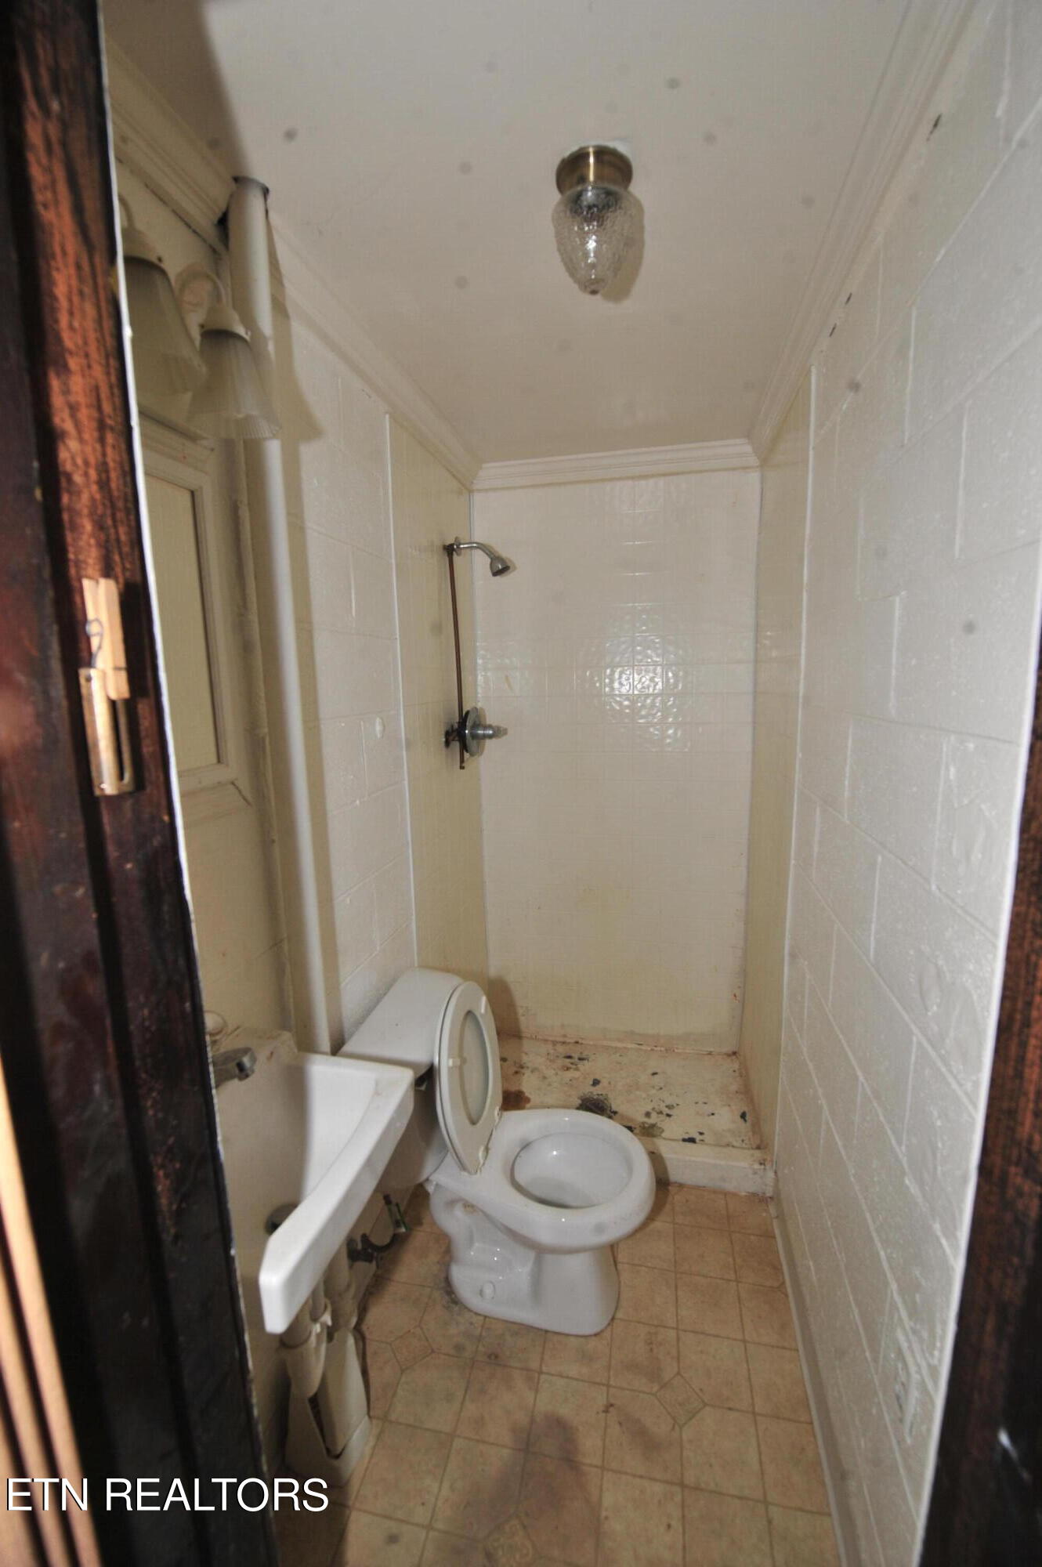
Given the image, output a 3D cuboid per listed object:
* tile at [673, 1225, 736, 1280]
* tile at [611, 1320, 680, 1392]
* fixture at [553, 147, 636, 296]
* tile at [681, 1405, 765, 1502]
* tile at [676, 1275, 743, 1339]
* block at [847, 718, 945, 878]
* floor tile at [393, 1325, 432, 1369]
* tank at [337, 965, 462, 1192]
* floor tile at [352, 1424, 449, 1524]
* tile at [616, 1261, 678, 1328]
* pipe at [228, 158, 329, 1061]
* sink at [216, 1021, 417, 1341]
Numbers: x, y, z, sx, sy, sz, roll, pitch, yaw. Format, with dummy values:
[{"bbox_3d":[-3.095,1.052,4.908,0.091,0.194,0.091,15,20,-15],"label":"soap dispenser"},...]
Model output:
[{"bbox_3d":[0.500,1.274,1.657,0.151,0.008,0.151,1,9,12],"label":"tile"},{"bbox_3d":[0.282,1.310,1.389,0.151,0.008,0.150,1,10,12],"label":"tile"},{"bbox_3d":[0.121,-0.902,0.999,0.133,0.179,0.133,1,9,13],"label":"fixture"},{"bbox_3d":[0.400,1.336,1.216,0.151,0.008,0.150,1,10,12],"label":"tile"},{"bbox_3d":[0.465,1.294,1.506,0.152,0.010,0.148,1,10,12],"label":"tile"},{"bbox_3d":[0.668,0.005,0.950,0.190,0.195,0.397,1,10,13],"label":"block"},{"bbox_3d":[-0.255,1.324,1.425,0.074,0.008,0.074,-7,11,-33],"label":"floor tile"},{"bbox_3d":[-0.257,0.743,1.586,0.216,0.342,0.447,1,9,13],"label":"tank"},{"bbox_3d":[-0.223,1.352,1.198,0.151,0.008,0.150,1,10,12],"label":"floor tile"},{"bbox_3d":[0.318,1.295,1.539,0.151,0.008,0.151,1,9,12],"label":"tile"},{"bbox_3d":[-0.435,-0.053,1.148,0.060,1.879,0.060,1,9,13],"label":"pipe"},{"bbox_3d":[-0.377,0.631,0.986,0.290,0.200,0.420,1,10,13],"label":"sink"}]

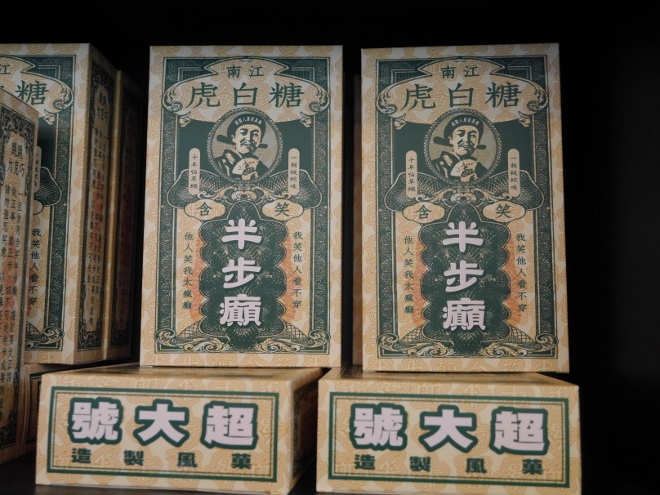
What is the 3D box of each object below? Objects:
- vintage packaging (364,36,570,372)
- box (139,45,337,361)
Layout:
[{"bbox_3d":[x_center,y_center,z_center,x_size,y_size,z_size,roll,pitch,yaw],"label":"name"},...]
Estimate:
[{"bbox_3d":[0.088,-0.025,0.522,0.130,0.213,0.055,0,-6,4],"label":"vintage packaging"},{"bbox_3d":[-0.056,-0.026,0.529,0.130,0.213,0.055,0,-6,2],"label":"box"}]

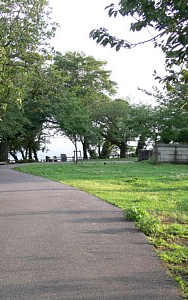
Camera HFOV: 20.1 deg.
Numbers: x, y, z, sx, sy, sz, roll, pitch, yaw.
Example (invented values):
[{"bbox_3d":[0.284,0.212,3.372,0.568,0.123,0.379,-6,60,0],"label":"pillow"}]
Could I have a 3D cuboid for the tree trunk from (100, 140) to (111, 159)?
[{"bbox_3d":[1.147,-0.050,53.000,0.997,1.795,0.897,0,1,0],"label":"tree trunk"}]

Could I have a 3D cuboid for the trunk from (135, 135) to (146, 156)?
[{"bbox_3d":[4.775,-0.406,54.000,1.118,2.337,1.006,0,1,0],"label":"trunk"}]

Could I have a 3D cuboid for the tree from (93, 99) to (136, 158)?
[{"bbox_3d":[2.044,-2.144,53.000,4.388,5.983,4.168,0,1,0],"label":"tree"}]

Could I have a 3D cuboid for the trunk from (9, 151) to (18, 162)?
[{"bbox_3d":[-7.119,0.575,47.000,0.884,1.061,0.663,0,1,0],"label":"trunk"}]

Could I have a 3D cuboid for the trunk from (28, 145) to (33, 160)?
[{"bbox_3d":[-5.653,0.223,47.500,0.402,1.430,0.402,0,1,0],"label":"trunk"}]

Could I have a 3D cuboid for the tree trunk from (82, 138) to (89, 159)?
[{"bbox_3d":[-0.816,-0.120,51.000,0.576,1.967,0.547,0,1,0],"label":"tree trunk"}]

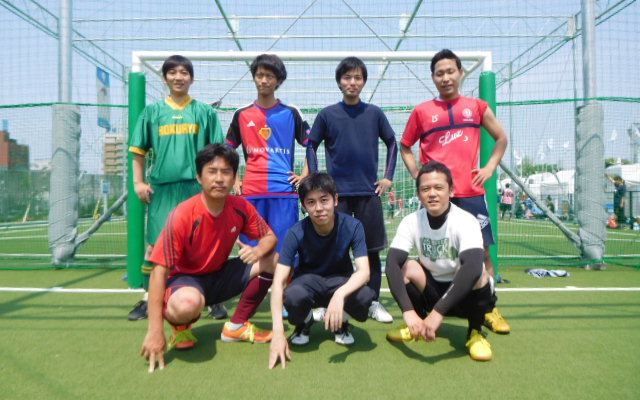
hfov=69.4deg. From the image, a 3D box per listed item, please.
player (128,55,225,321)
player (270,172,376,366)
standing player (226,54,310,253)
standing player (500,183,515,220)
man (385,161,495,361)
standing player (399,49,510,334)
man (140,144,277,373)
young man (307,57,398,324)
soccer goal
[{"bbox_3d":[-0.955,-0.108,3.118,0.670,1.760,0.380,0,-1,-7],"label":"player"},{"bbox_3d":[0.015,0.306,2.404,0.560,0.920,0.660,0,0,0],"label":"player"},{"bbox_3d":[-0.350,-0.108,3.158,0.580,1.760,0.360,0,-1,-5],"label":"standing player"},{"bbox_3d":[8.930,0.076,22.007,0.550,1.720,0.400,0,-1,-11],"label":"standing player"},{"bbox_3d":[0.620,0.281,2.434,0.580,0.970,0.600,0,-1,6],"label":"man"},{"bbox_3d":[0.840,-0.085,2.877,0.690,1.710,0.400,0,-1,9],"label":"standing player"},{"bbox_3d":[-0.560,0.246,2.375,0.690,1.040,0.680,0,-1,-11],"label":"man"},{"bbox_3d":[0.210,-0.084,3.047,0.610,1.710,0.370,0,0,2],"label":"young man"},{"bbox_3d":[-0.060,-0.262,4.409,3.270,2.090,0.860,0,0,0],"label":"soccer goal"}]

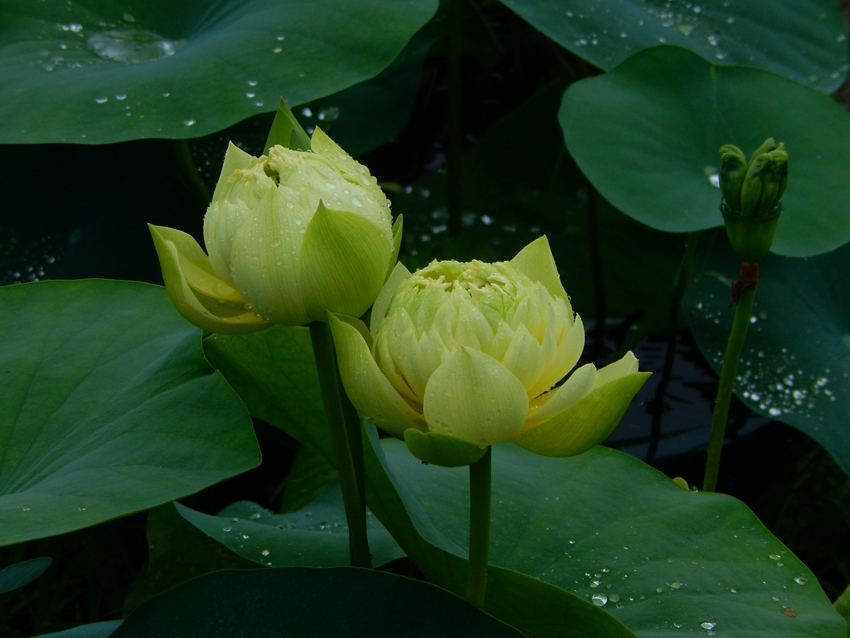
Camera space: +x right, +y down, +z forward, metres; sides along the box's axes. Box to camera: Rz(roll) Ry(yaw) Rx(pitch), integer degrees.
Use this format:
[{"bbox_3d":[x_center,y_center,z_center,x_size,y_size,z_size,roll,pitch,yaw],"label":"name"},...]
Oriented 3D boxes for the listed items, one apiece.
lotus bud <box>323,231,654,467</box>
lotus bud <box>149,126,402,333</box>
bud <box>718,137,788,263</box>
[{"bbox_3d":[0.034,0.018,2.200,0.168,0.108,0.142,0,20,0],"label":"lotus bud"},{"bbox_3d":[-0.079,-0.049,2.250,0.137,0.108,0.118,-9,20,0],"label":"lotus bud"},{"bbox_3d":[0.188,-0.069,2.380,0.039,0.070,0.038,6,20,0],"label":"bud"}]

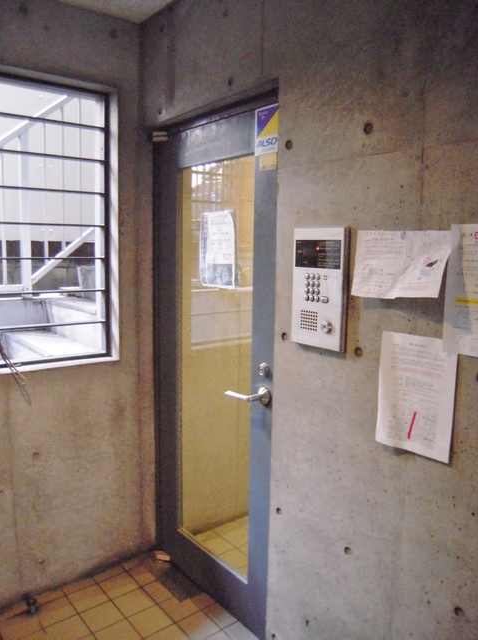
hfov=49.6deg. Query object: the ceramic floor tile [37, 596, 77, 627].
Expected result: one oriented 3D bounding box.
[{"bbox_3d":[-0.766,1.224,2.163,0.139,0.010,0.139,-5,9,-38],"label":"ceramic floor tile"}]

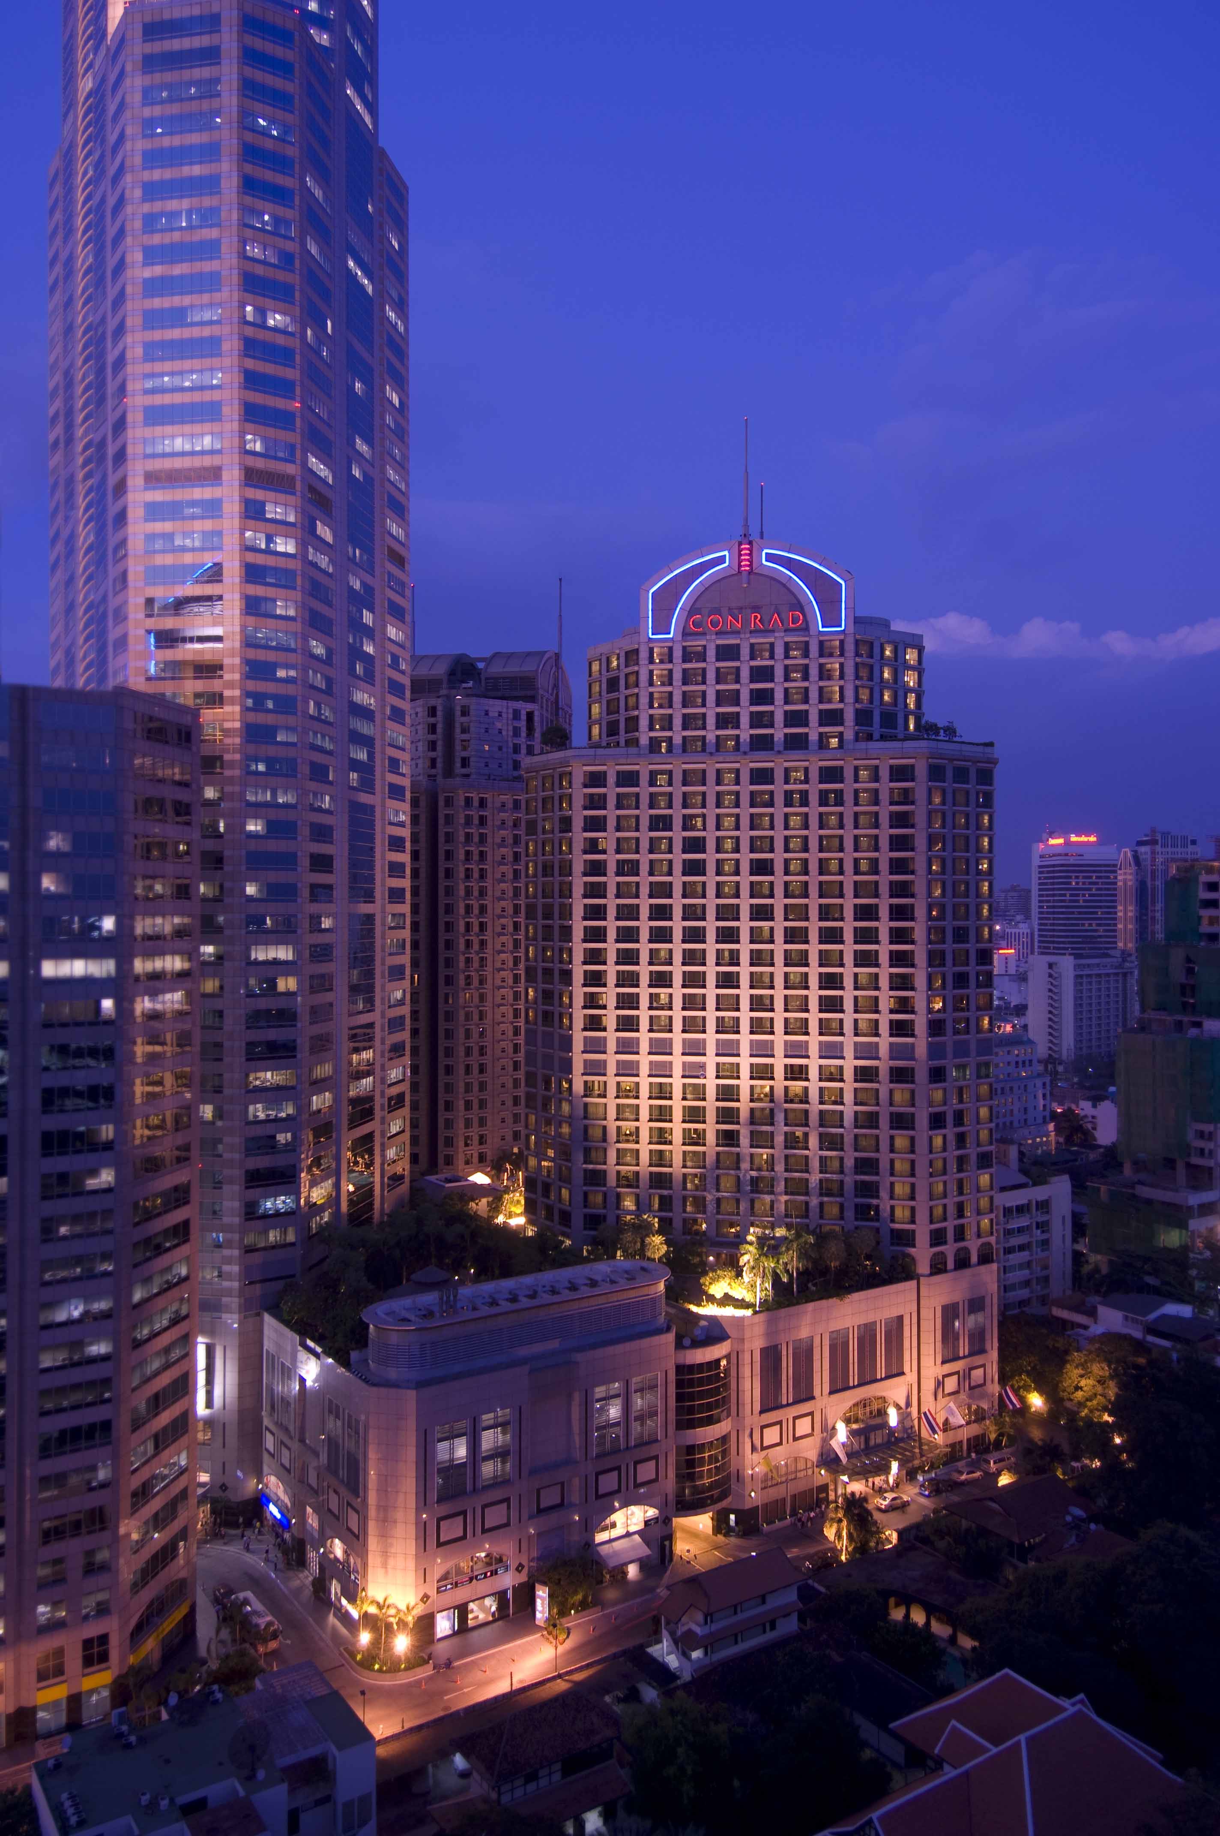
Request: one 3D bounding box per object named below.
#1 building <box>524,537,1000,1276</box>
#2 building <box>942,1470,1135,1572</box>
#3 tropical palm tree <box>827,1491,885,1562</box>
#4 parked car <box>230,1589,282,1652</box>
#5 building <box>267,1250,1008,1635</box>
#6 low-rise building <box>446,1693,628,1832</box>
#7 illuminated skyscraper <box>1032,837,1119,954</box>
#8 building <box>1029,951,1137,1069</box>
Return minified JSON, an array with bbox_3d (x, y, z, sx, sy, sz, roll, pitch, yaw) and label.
[{"bbox_3d":[21.530,-2.400,191.490,69.500,102.700,25.000,0,0,12],"label":"building"},{"bbox_3d":[50.730,72.010,150.780,17.400,8.800,14.200,0,0,-32],"label":"building"},{"bbox_3d":[29.200,72.700,152.490,6.800,7.400,6.200,0,0,11],"label":"tropical palm tree"},{"bbox_3d":[-37.690,75.070,135.890,2.400,2.800,8.500,0,0,-32],"label":"parked car"},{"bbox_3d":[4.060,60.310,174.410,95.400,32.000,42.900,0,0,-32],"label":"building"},{"bbox_3d":[-5.570,72.070,108.560,12.700,9.000,10.600,0,0,-32],"label":"low-rise building"},{"bbox_3d":[266.870,13.610,733.390,44.450,121.000,19.000,0,0,3],"label":"illuminated skyscraper"},{"bbox_3d":[227.320,45.380,613.480,45.750,58.400,26.190,0,0,-32],"label":"building"}]

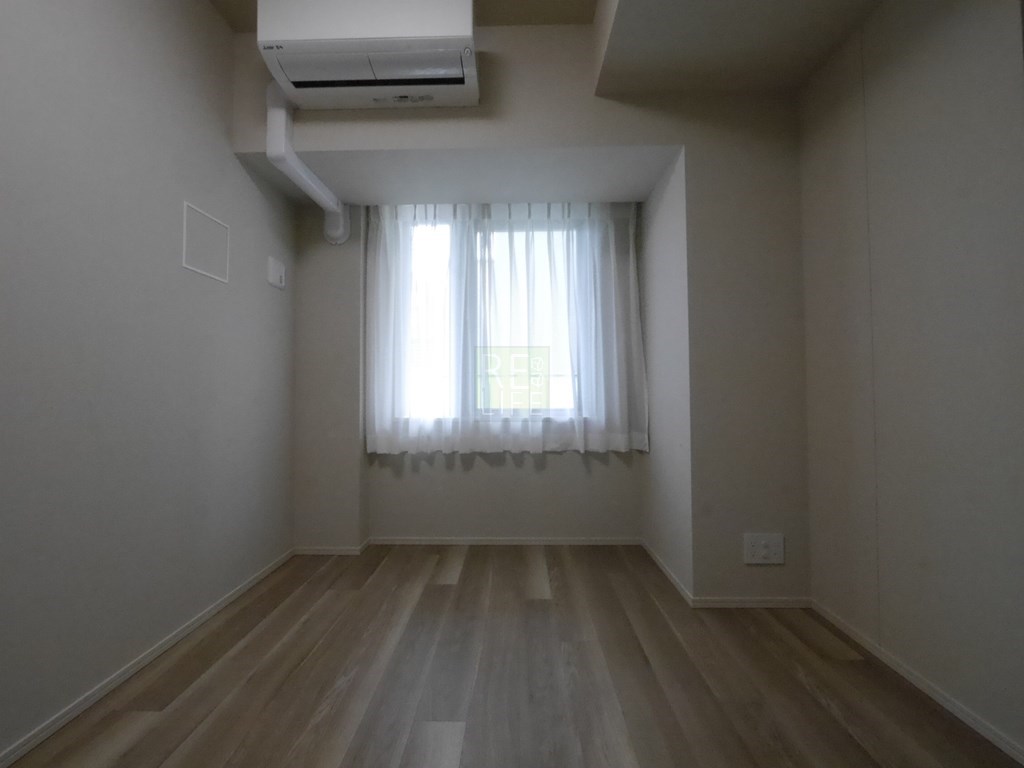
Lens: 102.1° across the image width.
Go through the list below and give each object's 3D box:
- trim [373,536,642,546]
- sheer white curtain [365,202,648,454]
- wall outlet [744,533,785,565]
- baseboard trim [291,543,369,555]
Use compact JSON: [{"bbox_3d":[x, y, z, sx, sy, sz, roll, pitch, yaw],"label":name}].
[{"bbox_3d":[-0.041,0.909,2.386,1.568,0.043,0.015,0,-1,1],"label":"trim"},{"bbox_3d":[-0.029,-0.303,2.294,1.545,1.370,0.090,0,-1,1],"label":"sheer white curtain"},{"bbox_3d":[1.024,0.668,1.681,0.158,0.121,0.011,0,-1,1],"label":"wall outlet"},{"bbox_3d":[-0.997,0.913,2.248,0.371,0.043,0.015,0,-1,1],"label":"baseboard trim"}]

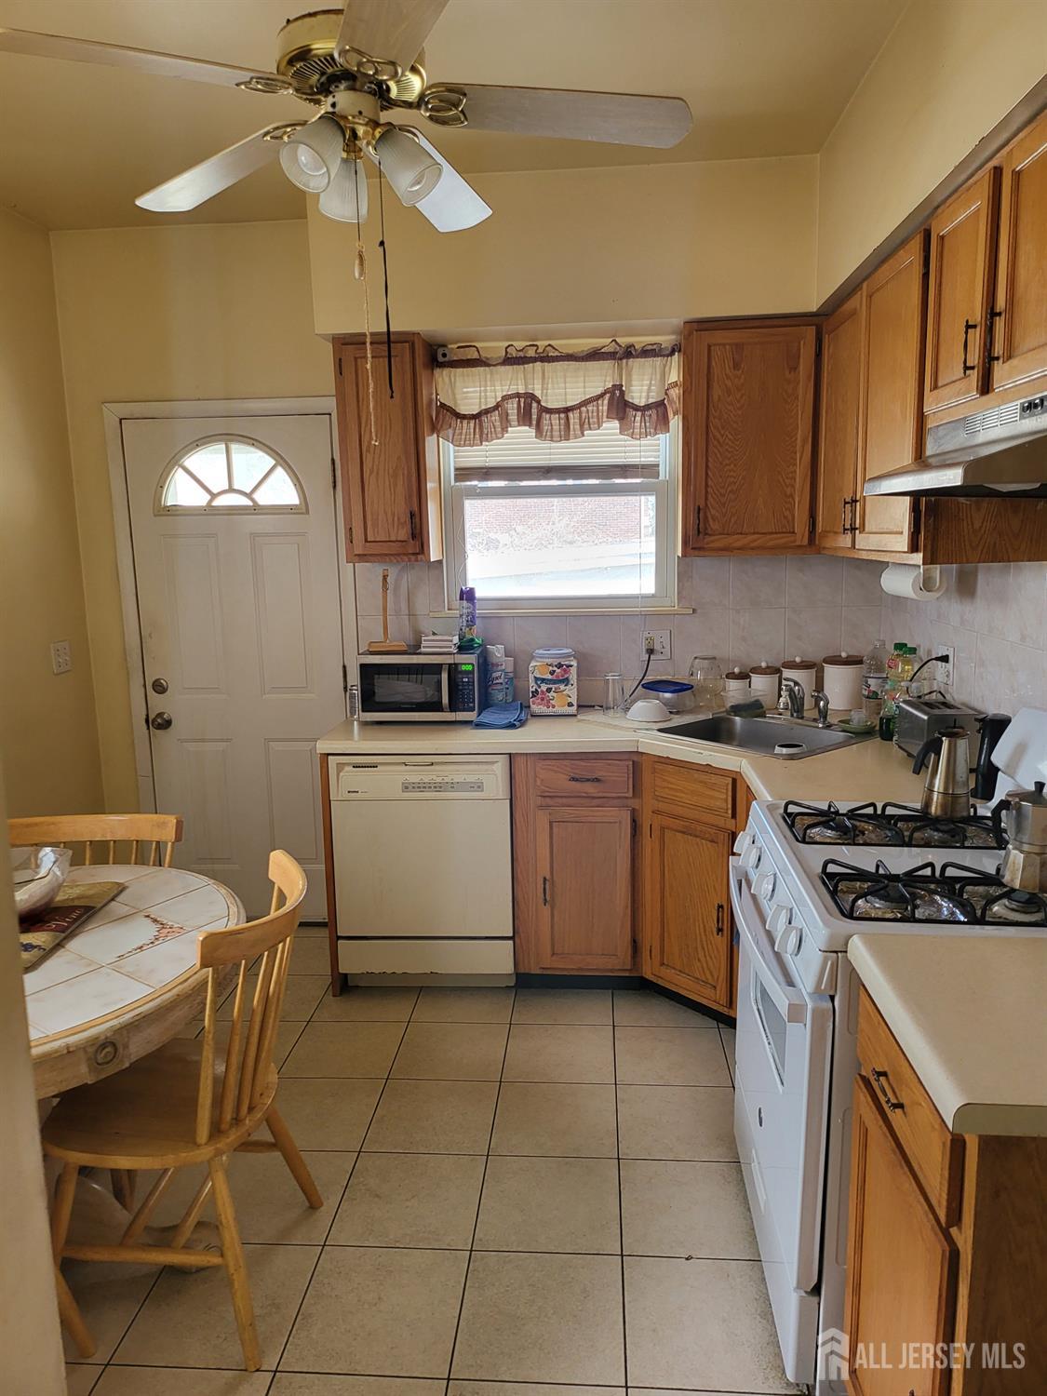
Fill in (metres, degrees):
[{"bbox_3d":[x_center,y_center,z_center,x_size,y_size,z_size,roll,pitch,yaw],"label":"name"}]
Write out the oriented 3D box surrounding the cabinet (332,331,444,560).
[{"bbox_3d":[-0.479,-0.880,3.485,0.298,0.768,0.333,0,10,4],"label":"cabinet"}]

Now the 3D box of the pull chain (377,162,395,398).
[{"bbox_3d":[-0.284,-0.860,2.001,0.018,0.465,0.016,-1,10,4],"label":"pull chain"}]

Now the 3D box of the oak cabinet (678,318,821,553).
[{"bbox_3d":[0.766,-0.879,3.355,0.445,0.760,0.325,-1,10,4],"label":"oak cabinet"}]

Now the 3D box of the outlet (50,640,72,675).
[{"bbox_3d":[-1.725,-0.150,3.617,0.010,0.116,0.117,-1,10,4],"label":"outlet"}]

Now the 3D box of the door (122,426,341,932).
[{"bbox_3d":[-1.103,-0.074,3.835,0.813,2.020,0.045,-1,10,4],"label":"door"}]

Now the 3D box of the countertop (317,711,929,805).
[{"bbox_3d":[0.303,0.165,3.086,1.991,0.042,1.355,0,10,4],"label":"countertop"}]

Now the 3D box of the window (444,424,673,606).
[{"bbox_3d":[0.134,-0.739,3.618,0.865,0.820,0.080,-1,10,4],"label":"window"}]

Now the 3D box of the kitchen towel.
[{"bbox_3d":[-0.071,0.053,3.417,0.185,0.055,0.200,-1,10,4],"label":"kitchen towel"}]

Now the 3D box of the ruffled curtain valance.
[{"bbox_3d":[0.120,-1.103,3.520,0.896,0.360,0.090,0,10,4],"label":"ruffled curtain valance"}]

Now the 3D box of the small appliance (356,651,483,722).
[{"bbox_3d":[-0.366,-0.060,3.583,0.435,0.242,0.305,-1,10,2],"label":"small appliance"}]

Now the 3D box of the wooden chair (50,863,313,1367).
[{"bbox_3d":[-0.707,0.821,2.033,0.515,0.880,0.495,0,10,4],"label":"wooden chair"}]

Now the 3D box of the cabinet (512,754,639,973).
[{"bbox_3d":[0.203,0.518,3.491,0.422,0.790,0.610,-1,10,4],"label":"cabinet"}]

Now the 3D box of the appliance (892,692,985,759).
[{"bbox_3d":[1.189,0.099,2.780,0.145,0.158,0.275,0,10,4],"label":"appliance"}]

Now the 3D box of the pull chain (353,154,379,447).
[{"bbox_3d":[-0.322,-0.806,1.972,0.035,0.572,0.028,-1,10,4],"label":"pull chain"}]

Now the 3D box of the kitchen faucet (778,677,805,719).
[{"bbox_3d":[0.920,0.004,3.308,0.055,0.150,0.165,5,12,34],"label":"kitchen faucet"}]

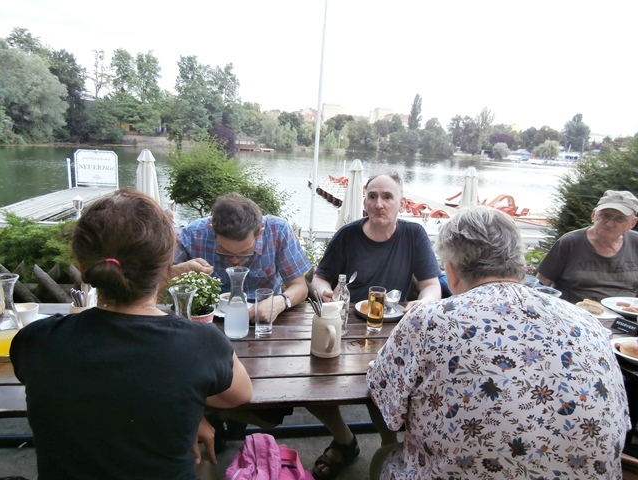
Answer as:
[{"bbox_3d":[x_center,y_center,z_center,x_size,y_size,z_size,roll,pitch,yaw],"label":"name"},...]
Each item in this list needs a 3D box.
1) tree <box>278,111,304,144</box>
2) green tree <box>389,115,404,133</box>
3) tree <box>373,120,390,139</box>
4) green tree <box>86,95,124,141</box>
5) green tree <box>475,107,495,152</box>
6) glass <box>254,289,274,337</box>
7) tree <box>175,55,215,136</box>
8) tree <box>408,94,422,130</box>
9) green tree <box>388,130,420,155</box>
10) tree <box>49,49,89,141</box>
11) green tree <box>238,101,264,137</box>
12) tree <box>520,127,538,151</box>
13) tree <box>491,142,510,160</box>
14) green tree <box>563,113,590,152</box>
[{"bbox_3d":[-7.770,-30.534,120.964,6.734,9.256,6.397,3,12,0],"label":"tree"},{"bbox_3d":[24.435,-33.893,139.893,4.792,11.010,4.553,3,12,0],"label":"green tree"},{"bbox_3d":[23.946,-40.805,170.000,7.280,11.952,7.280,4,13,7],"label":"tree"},{"bbox_3d":[-32.874,-18.391,68.000,5.977,7.022,5.977,-3,14,-25],"label":"green tree"},{"bbox_3d":[52.032,-34.219,138.657,6.531,14.550,6.205,3,12,0],"label":"green tree"},{"bbox_3d":[-0.176,0.234,1.421,0.061,0.148,0.061,1,13,-7],"label":"glass"},{"bbox_3d":[-21.535,-24.963,78.000,7.735,14.909,7.735,-1,13,-15],"label":"tree"},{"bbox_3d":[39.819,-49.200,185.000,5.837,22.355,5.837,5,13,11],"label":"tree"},{"bbox_3d":[25.748,-29.535,134.405,9.497,7.640,9.022,3,12,0],"label":"green tree"},{"bbox_3d":[-38.724,-22.383,68.727,6.328,14.123,6.011,3,12,0],"label":"tree"},{"bbox_3d":[-16.984,-28.885,110.010,6.595,11.063,6.265,3,12,0],"label":"green tree"},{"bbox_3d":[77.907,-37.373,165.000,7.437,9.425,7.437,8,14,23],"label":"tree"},{"bbox_3d":[53.986,-26.324,131.976,5.086,5.193,4.832,3,12,0],"label":"tree"},{"bbox_3d":[101.561,-41.808,175.000,10.649,15.764,10.649,10,14,28],"label":"green tree"}]

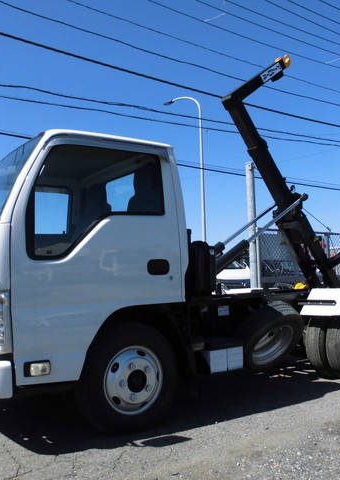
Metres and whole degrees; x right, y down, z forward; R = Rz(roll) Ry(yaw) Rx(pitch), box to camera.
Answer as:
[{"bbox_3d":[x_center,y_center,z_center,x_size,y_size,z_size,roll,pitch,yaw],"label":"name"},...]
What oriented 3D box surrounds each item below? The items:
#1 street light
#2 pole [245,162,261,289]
[{"bbox_3d":[0.893,-1.821,20.642,1.900,8.840,0.300,-3,-5,12],"label":"street light"},{"bbox_3d":[1.616,0.071,9.271,0.150,3.190,0.150,-2,-5,0],"label":"pole"}]

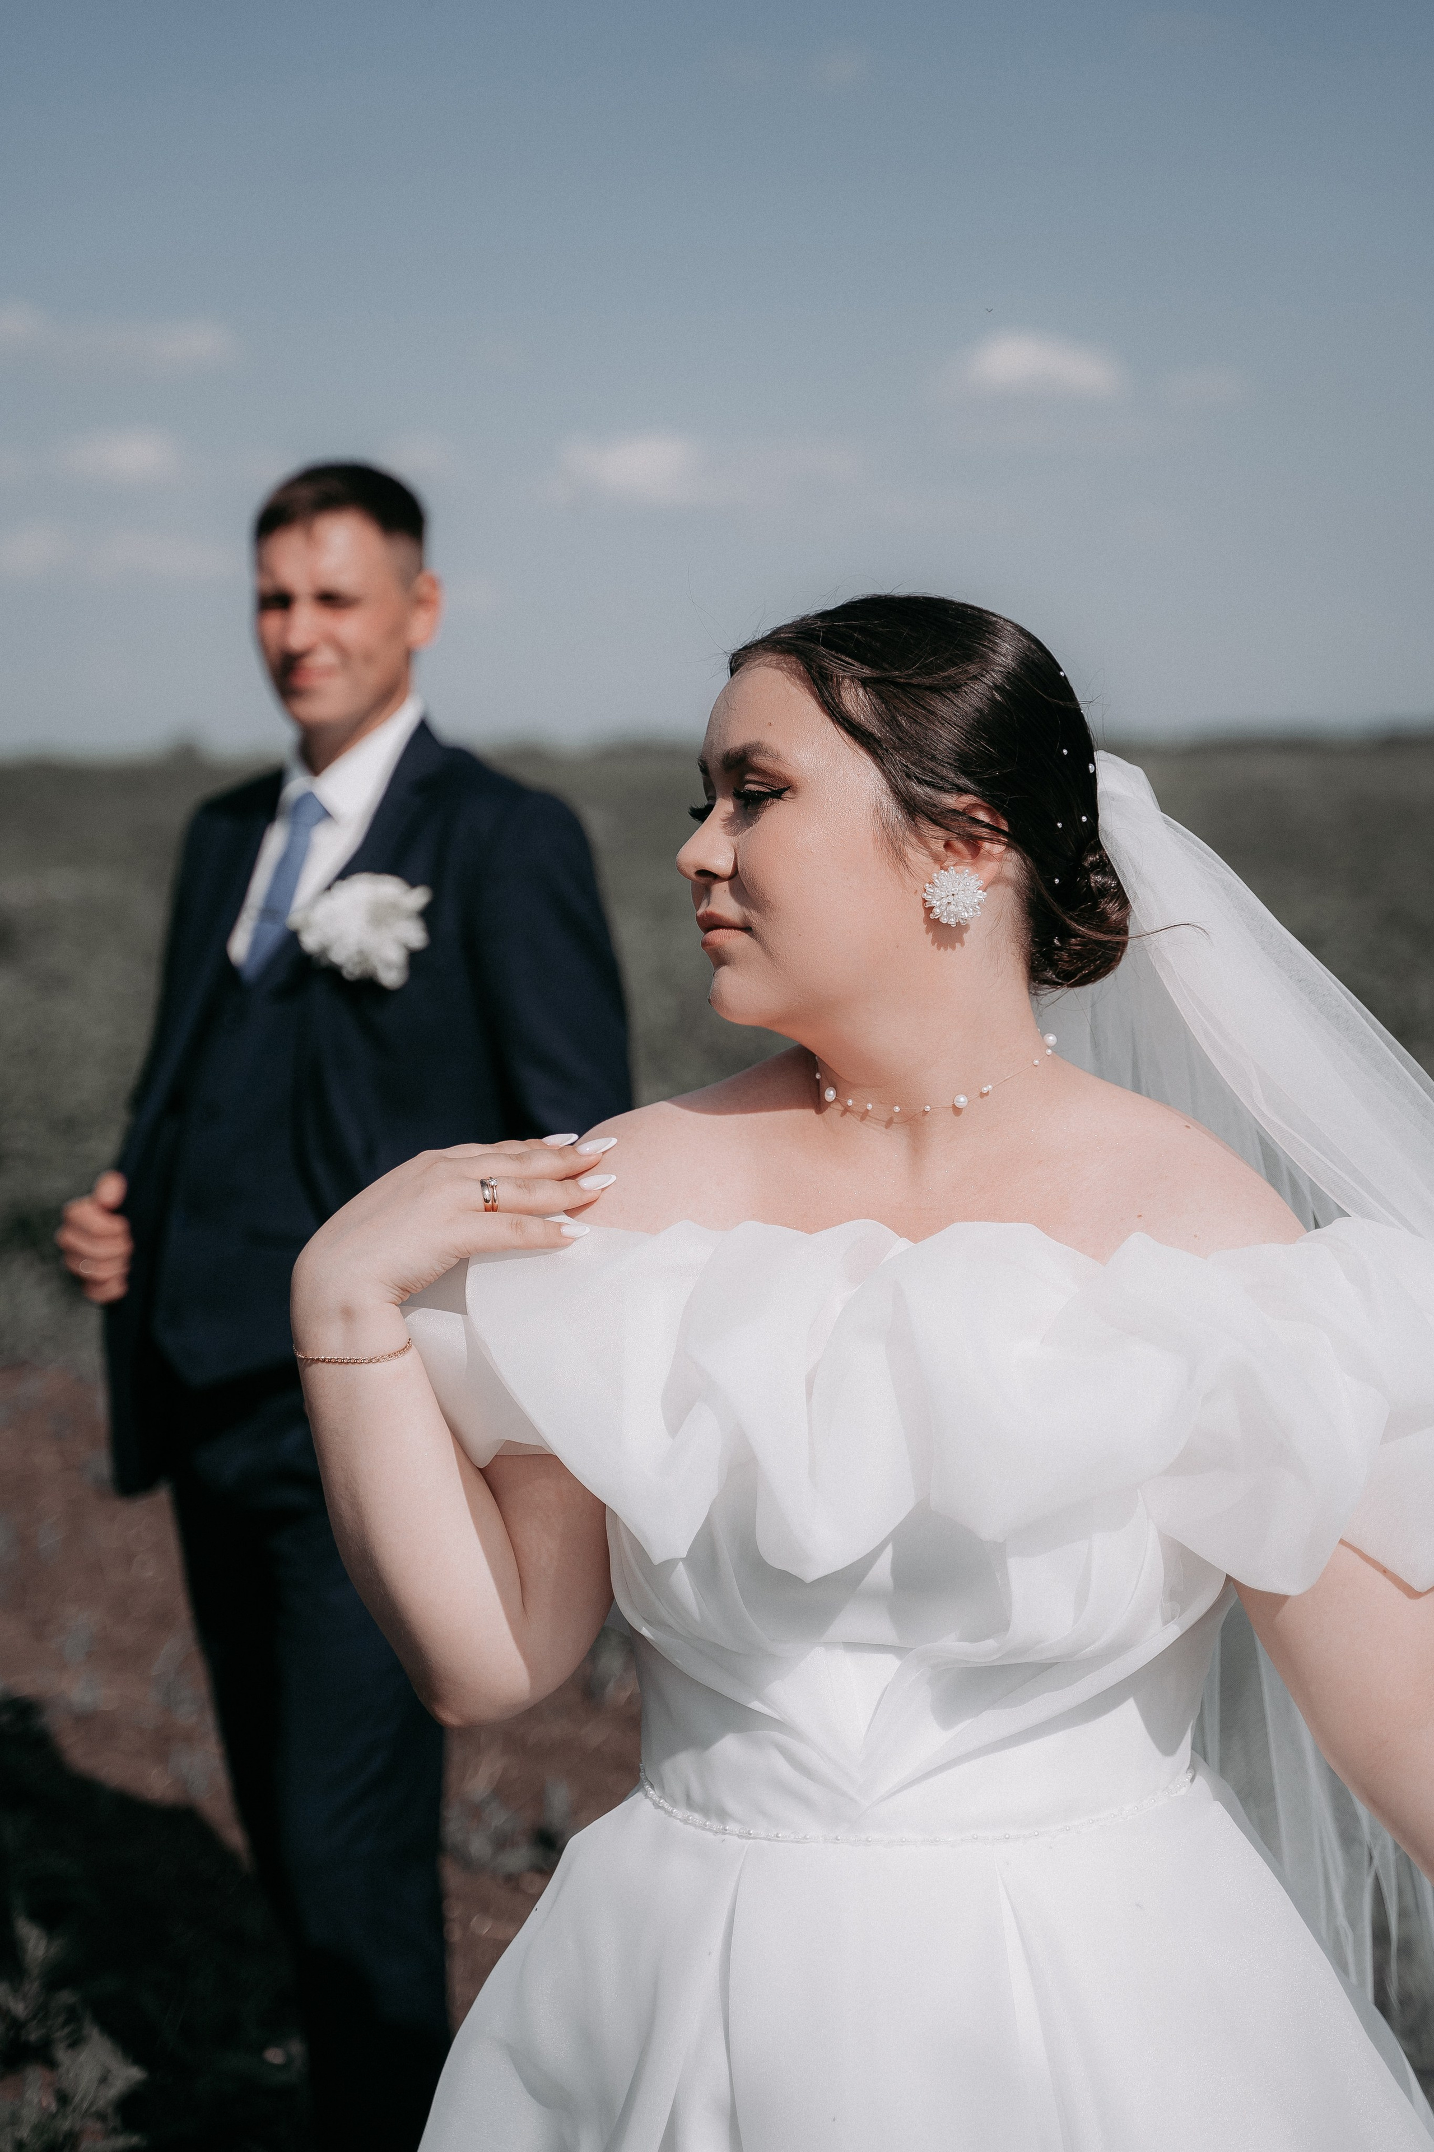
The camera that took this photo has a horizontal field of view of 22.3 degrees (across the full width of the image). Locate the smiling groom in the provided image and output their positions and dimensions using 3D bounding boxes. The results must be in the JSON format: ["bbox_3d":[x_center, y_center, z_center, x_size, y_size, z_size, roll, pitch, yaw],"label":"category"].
[{"bbox_3d":[-0.336,0.358,3.281,0.570,1.800,0.380,3,7,38],"label":"smiling groom"}]

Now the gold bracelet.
[{"bbox_3d":[-0.185,0.138,1.860,0.061,0.010,0.050,0,25,6],"label":"gold bracelet"}]

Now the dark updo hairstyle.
[{"bbox_3d":[0.112,-0.149,1.920,0.205,0.205,0.175,-5,6,-25],"label":"dark updo hairstyle"}]

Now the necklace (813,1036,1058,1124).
[{"bbox_3d":[0.115,-0.007,1.920,0.128,0.030,0.125,-1,30,10],"label":"necklace"}]

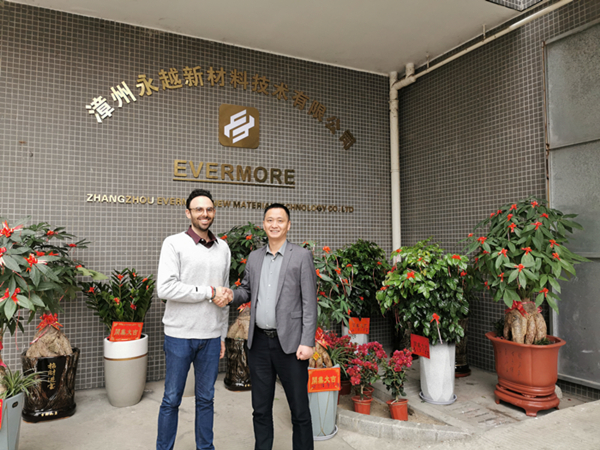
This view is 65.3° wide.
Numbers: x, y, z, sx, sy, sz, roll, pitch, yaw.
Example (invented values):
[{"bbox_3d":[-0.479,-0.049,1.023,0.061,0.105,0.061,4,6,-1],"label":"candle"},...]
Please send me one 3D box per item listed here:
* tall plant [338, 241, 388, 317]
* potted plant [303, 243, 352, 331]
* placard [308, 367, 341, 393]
[{"bbox_3d":[0.759,0.660,5.510,0.600,0.952,0.560,0,-3,0],"label":"tall plant"},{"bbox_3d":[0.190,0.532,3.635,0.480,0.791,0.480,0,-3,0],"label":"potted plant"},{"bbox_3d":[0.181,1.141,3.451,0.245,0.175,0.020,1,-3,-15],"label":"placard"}]

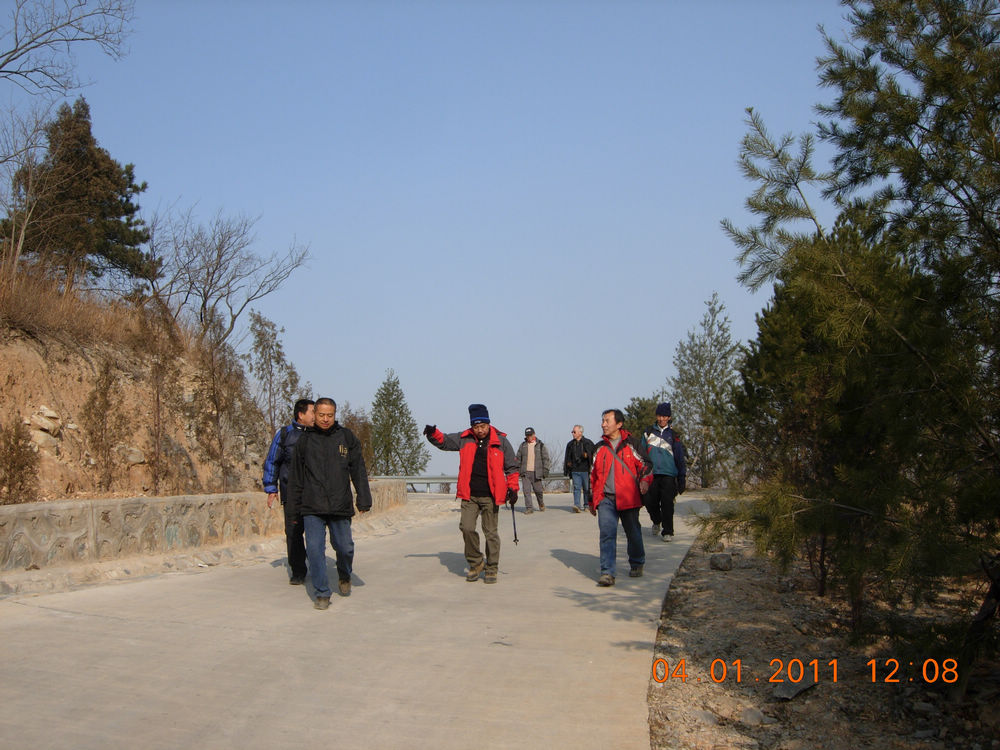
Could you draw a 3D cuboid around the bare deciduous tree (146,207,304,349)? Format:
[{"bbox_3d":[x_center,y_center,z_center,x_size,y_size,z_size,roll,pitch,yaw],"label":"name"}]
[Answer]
[{"bbox_3d":[-5.592,-1.974,21.500,3.270,2.850,2.600,0,-2,0],"label":"bare deciduous tree"}]

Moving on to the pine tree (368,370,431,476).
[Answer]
[{"bbox_3d":[-3.881,2.044,39.000,2.400,4.580,2.300,0,-2,0],"label":"pine tree"}]

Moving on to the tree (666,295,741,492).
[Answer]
[{"bbox_3d":[5.772,0.440,29.500,2.100,5.560,2.100,0,-2,0],"label":"tree"}]

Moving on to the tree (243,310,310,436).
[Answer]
[{"bbox_3d":[-4.641,0.362,21.500,1.360,3.390,1.300,0,-2,0],"label":"tree"}]

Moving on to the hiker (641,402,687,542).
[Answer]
[{"bbox_3d":[2.080,1.233,13.150,0.580,1.760,0.480,0,-3,9],"label":"hiker"}]

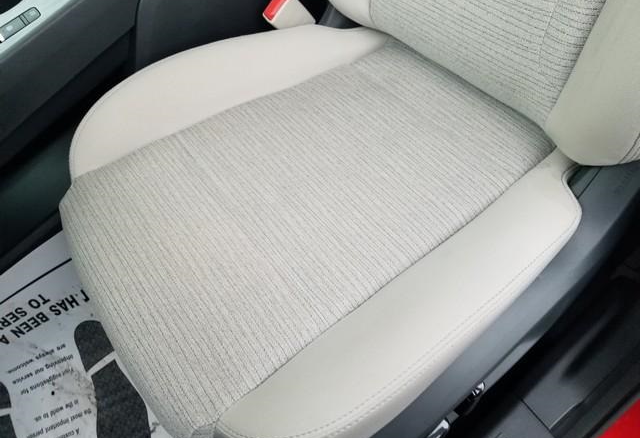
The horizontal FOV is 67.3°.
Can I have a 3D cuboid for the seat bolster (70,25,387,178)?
[{"bbox_3d":[-0.116,-0.192,0.679,0.500,0.088,0.122,-32,57,-21],"label":"seat bolster"}]

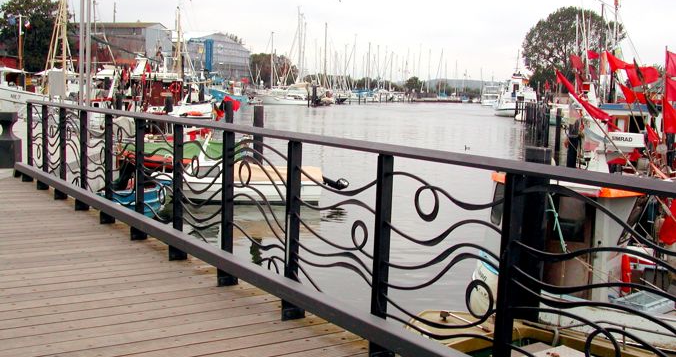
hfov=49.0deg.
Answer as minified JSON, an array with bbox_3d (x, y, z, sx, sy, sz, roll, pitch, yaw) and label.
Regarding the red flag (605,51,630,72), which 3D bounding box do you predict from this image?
[{"bbox_3d":[5.594,-2.333,14.800,0.480,0.370,0.140,4,7,17],"label":"red flag"}]

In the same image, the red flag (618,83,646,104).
[{"bbox_3d":[5.357,-1.546,13.500,0.500,0.370,0.120,2,7,0],"label":"red flag"}]

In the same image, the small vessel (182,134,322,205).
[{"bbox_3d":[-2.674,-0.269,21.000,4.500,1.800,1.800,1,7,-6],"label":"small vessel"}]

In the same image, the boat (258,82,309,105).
[{"bbox_3d":[-10.093,-16.036,140.000,9.400,4.300,3.200,1,7,-9],"label":"boat"}]

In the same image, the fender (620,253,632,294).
[{"bbox_3d":[4.354,1.441,11.200,0.160,0.580,0.160,4,7,17],"label":"fender"}]

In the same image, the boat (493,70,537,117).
[{"bbox_3d":[23.613,-11.339,99.000,4.100,6.000,9.000,5,8,22],"label":"boat"}]

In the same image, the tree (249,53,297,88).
[{"bbox_3d":[-14.563,-23.346,165.000,10.600,8.600,9.500,2,7,0],"label":"tree"}]

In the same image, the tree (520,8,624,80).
[{"bbox_3d":[36.971,-20.181,117.000,14.800,13.200,14.000,4,7,17],"label":"tree"}]

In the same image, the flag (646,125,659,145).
[{"bbox_3d":[5.933,-0.811,14.000,0.220,0.360,0.120,4,7,17],"label":"flag"}]

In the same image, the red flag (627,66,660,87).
[{"bbox_3d":[5.558,-1.856,13.500,0.610,0.410,0.120,2,7,0],"label":"red flag"}]

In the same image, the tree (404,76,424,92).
[{"bbox_3d":[23.194,-28.561,225.000,5.600,5.000,5.600,2,7,0],"label":"tree"}]

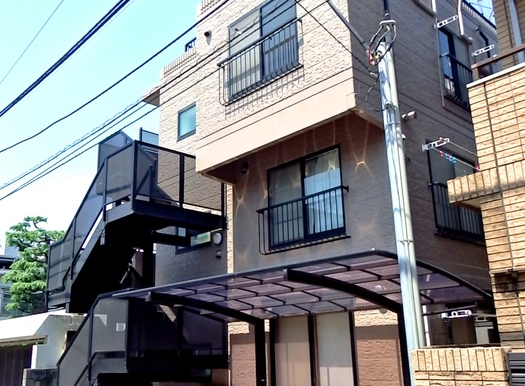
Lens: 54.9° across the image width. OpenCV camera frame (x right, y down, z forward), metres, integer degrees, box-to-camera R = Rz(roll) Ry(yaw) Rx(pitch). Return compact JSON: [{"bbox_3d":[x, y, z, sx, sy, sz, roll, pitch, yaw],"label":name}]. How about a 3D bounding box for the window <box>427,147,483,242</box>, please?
[{"bbox_3d":[3.321,-0.013,8.588,1.620,1.500,0.140,14,-23,-38],"label":"window"}]

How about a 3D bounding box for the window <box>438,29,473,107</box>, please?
[{"bbox_3d":[3.821,-2.360,9.821,1.320,1.560,0.140,14,-23,-38],"label":"window"}]

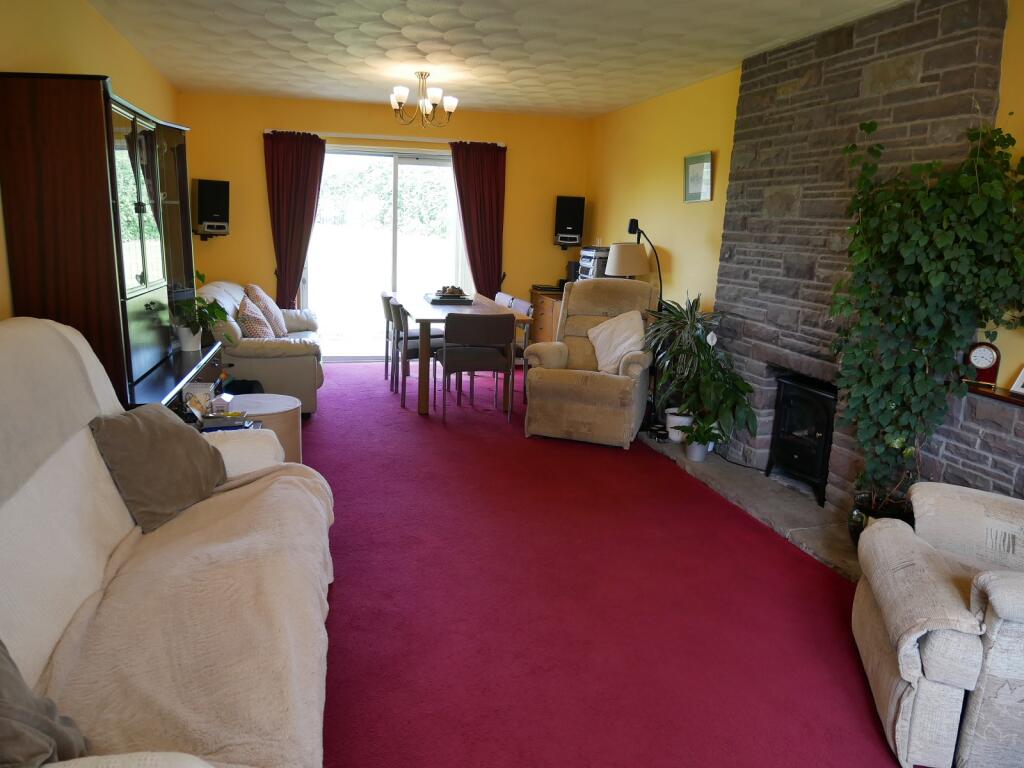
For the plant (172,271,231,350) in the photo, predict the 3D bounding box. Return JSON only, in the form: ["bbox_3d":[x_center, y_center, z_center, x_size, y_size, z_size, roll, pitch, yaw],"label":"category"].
[{"bbox_3d":[-1.660,-0.404,3.849,0.290,0.440,0.290,-2,13,-16],"label":"plant"}]

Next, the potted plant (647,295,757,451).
[{"bbox_3d":[1.180,-0.070,4.541,0.580,0.920,0.520,-2,12,-14],"label":"potted plant"}]

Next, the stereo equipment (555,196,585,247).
[{"bbox_3d":[0.596,-1.681,7.343,0.280,0.480,0.240,3,12,5],"label":"stereo equipment"}]

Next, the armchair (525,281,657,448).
[{"bbox_3d":[0.567,-0.202,4.987,0.800,1.050,0.920,5,13,14],"label":"armchair"}]

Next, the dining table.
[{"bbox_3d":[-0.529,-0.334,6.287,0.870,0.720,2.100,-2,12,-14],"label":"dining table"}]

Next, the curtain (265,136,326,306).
[{"bbox_3d":[-2.069,-1.298,6.919,0.540,2.180,0.130,-2,12,-14],"label":"curtain"}]

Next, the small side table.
[{"bbox_3d":[-1.298,0.341,3.559,0.450,0.493,0.450,-2,13,-16],"label":"small side table"}]

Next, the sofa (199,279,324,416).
[{"bbox_3d":[-2.096,-0.420,6.006,0.950,0.920,1.870,-2,12,-14],"label":"sofa"}]

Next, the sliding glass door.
[{"bbox_3d":[-1.209,-1.274,7.255,1.870,2.100,0.100,-2,12,-14],"label":"sliding glass door"}]

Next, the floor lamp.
[{"bbox_3d":[0.849,-0.363,4.828,0.380,1.452,0.280,-5,14,-27],"label":"floor lamp"}]

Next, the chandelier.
[{"bbox_3d":[-0.666,-2.068,5.189,0.510,0.370,0.510,-2,13,-16],"label":"chandelier"}]

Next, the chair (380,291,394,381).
[{"bbox_3d":[-0.853,-0.370,6.125,0.520,0.775,0.500,-2,13,-16],"label":"chair"}]

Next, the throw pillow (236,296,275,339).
[{"bbox_3d":[-1.938,-0.488,5.390,0.160,0.390,0.400,-32,20,-22],"label":"throw pillow"}]

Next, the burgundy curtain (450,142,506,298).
[{"bbox_3d":[-0.355,-1.271,7.049,0.550,2.157,0.140,-2,13,-16],"label":"burgundy curtain"}]

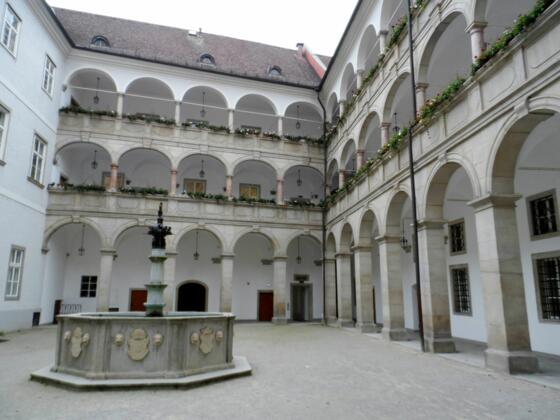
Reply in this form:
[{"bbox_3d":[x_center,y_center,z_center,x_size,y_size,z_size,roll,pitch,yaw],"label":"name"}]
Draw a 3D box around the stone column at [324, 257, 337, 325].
[{"bbox_3d":[3.418,5.457,26.254,0.858,4.368,0.811,4,-13,-14],"label":"stone column"}]

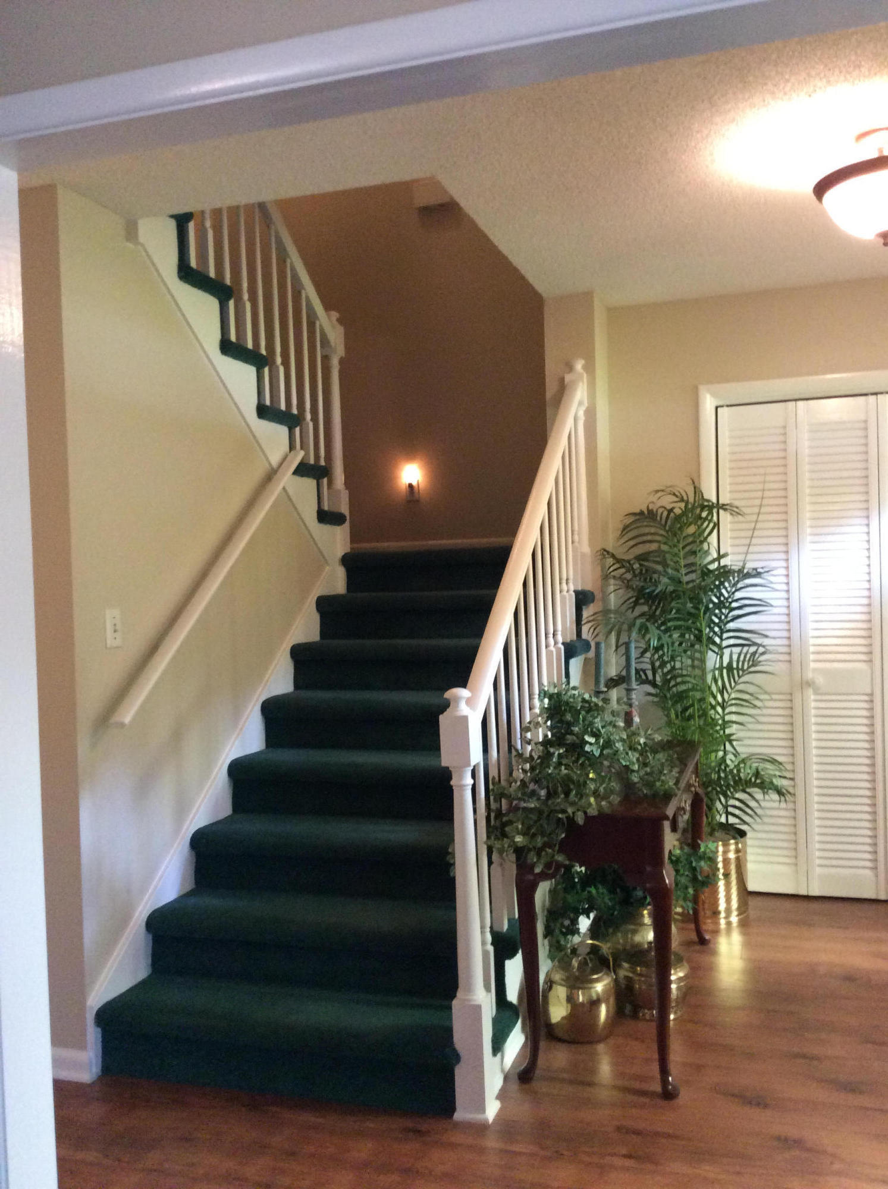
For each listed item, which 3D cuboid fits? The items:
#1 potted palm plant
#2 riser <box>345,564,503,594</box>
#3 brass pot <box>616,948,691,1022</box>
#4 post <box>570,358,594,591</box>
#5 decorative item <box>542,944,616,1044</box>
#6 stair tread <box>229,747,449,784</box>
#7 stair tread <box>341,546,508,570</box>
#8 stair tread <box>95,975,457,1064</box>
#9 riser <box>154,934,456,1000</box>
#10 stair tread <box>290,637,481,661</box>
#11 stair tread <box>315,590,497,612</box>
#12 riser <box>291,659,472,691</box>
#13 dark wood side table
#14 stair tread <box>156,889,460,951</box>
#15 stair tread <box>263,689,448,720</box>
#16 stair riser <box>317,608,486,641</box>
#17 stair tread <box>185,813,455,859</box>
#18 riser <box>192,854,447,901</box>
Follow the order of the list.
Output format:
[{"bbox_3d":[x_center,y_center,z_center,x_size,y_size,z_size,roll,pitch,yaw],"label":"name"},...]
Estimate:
[{"bbox_3d":[0.926,0.420,4.340,0.730,1.650,0.630,-1,1,17],"label":"potted palm plant"},{"bbox_3d":[0.085,-0.077,4.759,1.080,0.127,0.030,-1,1,17],"label":"riser"},{"bbox_3d":[0.640,1.189,3.479,0.234,0.158,0.230,-1,1,17],"label":"brass pot"},{"bbox_3d":[0.545,-0.481,4.581,0.080,0.936,0.080,-1,1,17],"label":"post"},{"bbox_3d":[0.395,1.157,3.335,0.216,0.260,0.214,-1,1,17],"label":"decorative item"},{"bbox_3d":[-0.159,0.590,3.867,1.130,0.058,0.301,-1,1,17],"label":"stair tread"},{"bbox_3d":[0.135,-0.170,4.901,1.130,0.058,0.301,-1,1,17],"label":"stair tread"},{"bbox_3d":[-0.382,1.149,3.063,1.100,0.055,0.301,-1,1,17],"label":"stair tread"},{"bbox_3d":[-0.349,1.054,3.218,1.080,0.127,0.030,-1,1,17],"label":"riser"},{"bbox_3d":[-0.012,0.210,4.384,1.130,0.058,0.301,-1,1,17],"label":"stair tread"},{"bbox_3d":[0.061,0.020,4.642,1.130,0.058,0.301,-1,1,17],"label":"stair tread"},{"bbox_3d":[-0.060,0.300,4.245,1.080,0.127,0.030,-1,1,17],"label":"riser"},{"bbox_3d":[0.564,0.914,3.529,0.427,0.710,1.275,-1,1,17],"label":"dark wood side table"},{"bbox_3d":[-0.306,0.971,3.350,1.130,0.058,0.301,-1,1,17],"label":"stair tread"},{"bbox_3d":[-0.086,0.400,4.125,1.130,0.058,0.301,-1,1,17],"label":"stair tread"},{"bbox_3d":[0.013,0.112,4.502,1.080,0.127,0.030,-1,1,17],"label":"stair riser"},{"bbox_3d":[-0.238,0.772,3.576,1.100,0.055,0.301,-1,1,17],"label":"stair tread"},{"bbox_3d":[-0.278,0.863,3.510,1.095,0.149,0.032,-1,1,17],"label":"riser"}]

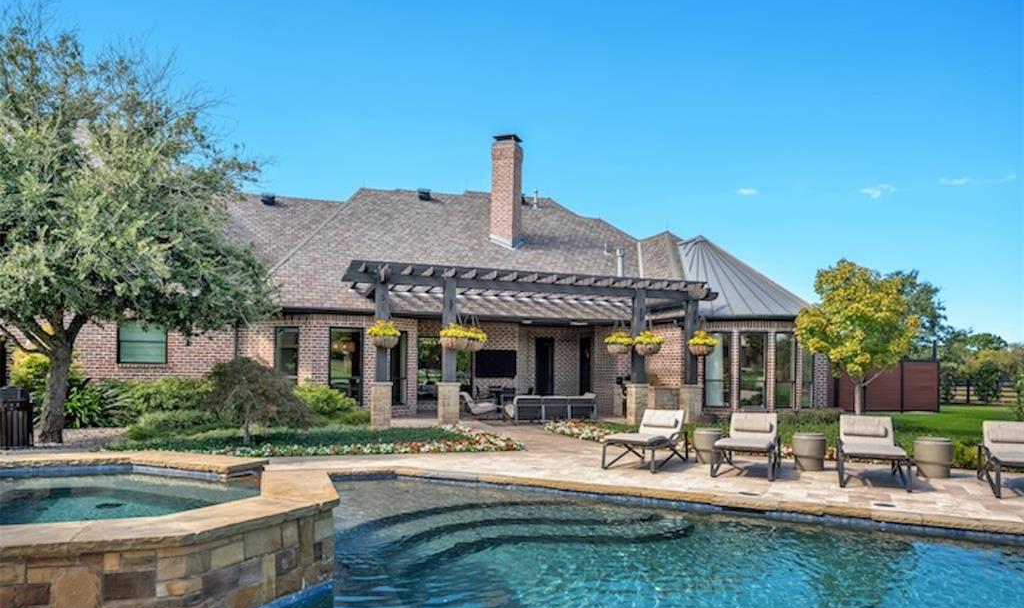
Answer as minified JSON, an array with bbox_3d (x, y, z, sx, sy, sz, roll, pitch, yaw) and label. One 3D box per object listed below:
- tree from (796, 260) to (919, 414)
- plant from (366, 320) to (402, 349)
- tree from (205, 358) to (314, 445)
[{"bbox_3d":[9.417,0.968,18.600,3.300,4.400,3.200,0,-4,0],"label":"tree"},{"bbox_3d":[-2.787,0.661,14.800,0.720,0.640,0.720,0,-4,0],"label":"plant"},{"bbox_3d":[-4.440,1.715,12.000,1.950,1.550,1.900,0,-4,0],"label":"tree"}]

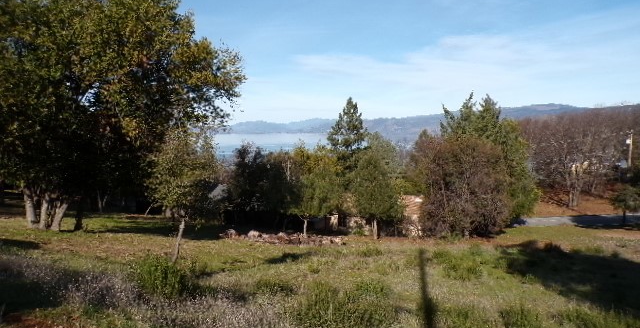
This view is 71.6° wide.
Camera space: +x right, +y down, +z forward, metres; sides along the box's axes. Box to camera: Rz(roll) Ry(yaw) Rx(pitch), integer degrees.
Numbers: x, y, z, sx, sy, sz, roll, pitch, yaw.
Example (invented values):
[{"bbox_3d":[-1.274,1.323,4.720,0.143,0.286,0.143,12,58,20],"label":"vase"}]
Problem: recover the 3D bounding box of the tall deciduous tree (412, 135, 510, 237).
[{"bbox_3d":[7.813,1.187,24.500,5.250,5.630,5.000,0,5,0],"label":"tall deciduous tree"}]

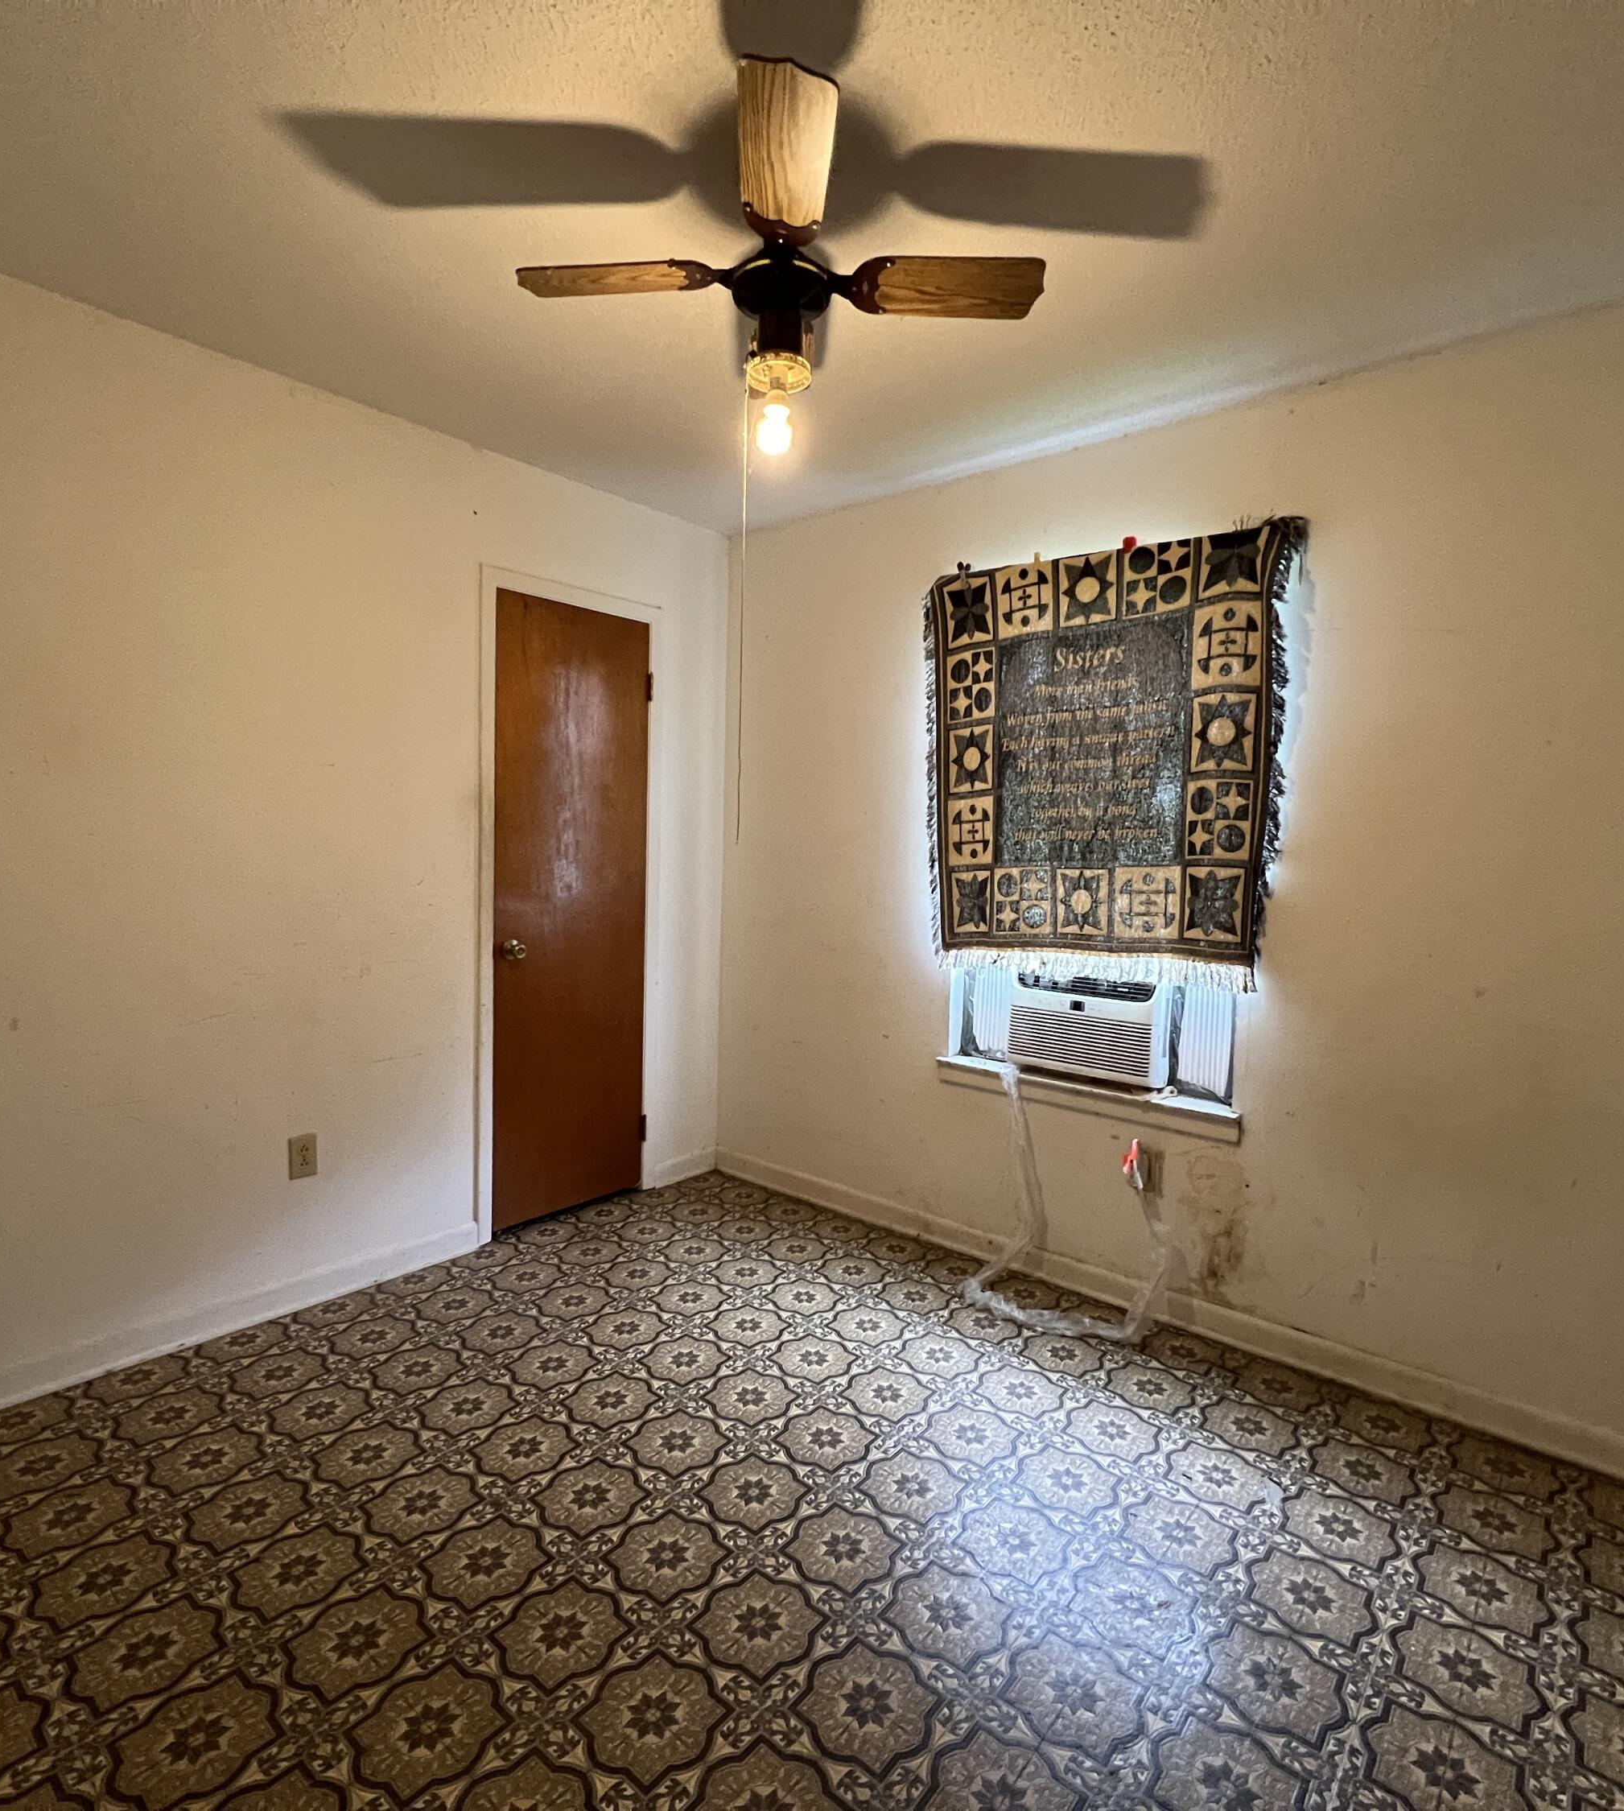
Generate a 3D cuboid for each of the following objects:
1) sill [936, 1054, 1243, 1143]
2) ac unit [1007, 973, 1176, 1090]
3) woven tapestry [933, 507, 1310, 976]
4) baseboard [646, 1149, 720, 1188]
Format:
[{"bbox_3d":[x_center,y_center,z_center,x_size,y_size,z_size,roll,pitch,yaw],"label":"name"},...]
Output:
[{"bbox_3d":[0.787,0.559,2.683,0.916,0.083,0.106,4,4,40],"label":"sill"},{"bbox_3d":[0.889,0.323,2.757,0.440,0.325,0.393,4,4,40],"label":"ac unit"},{"bbox_3d":[0.779,-0.399,2.609,1.052,1.198,0.055,4,4,40],"label":"woven tapestry"},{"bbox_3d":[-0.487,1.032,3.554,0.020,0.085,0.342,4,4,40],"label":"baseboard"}]

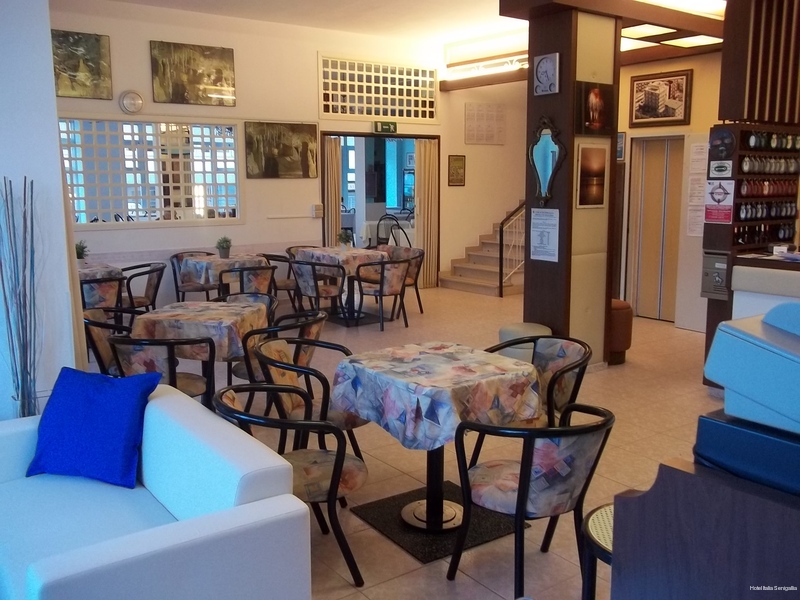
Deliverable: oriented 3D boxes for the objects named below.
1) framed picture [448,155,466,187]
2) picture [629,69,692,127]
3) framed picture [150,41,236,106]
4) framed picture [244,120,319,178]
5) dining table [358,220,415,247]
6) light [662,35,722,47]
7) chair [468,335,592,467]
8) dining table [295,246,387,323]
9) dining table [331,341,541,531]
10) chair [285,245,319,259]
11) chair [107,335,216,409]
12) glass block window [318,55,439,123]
[{"bbox_3d":[0.802,-1.781,10.197,0.030,0.428,0.315,-8,12,-40],"label":"framed picture"},{"bbox_3d":[2.771,-2.130,7.882,0.040,0.560,0.745,-7,12,-37],"label":"picture"},{"bbox_3d":[-2.314,-2.536,8.341,0.970,0.655,0.030,-7,12,-37],"label":"framed picture"},{"bbox_3d":[-1.385,-1.772,8.806,0.982,0.636,0.030,-8,12,-40],"label":"framed picture"},{"bbox_3d":[-0.233,-1.140,14.576,0.850,0.760,0.850,-7,11,-34],"label":"dining table"},{"bbox_3d":[2.755,-2.446,6.912,0.440,0.060,0.440,-7,11,-34],"label":"light"},{"bbox_3d":[0.684,0.604,3.818,0.570,0.750,0.560,-7,12,-38],"label":"chair"},{"bbox_3d":[-0.668,-0.180,8.503,0.710,0.730,1.080,-8,12,-40],"label":"dining table"},{"bbox_3d":[0.167,0.656,3.480,0.690,0.750,0.720,-7,12,-37],"label":"dining table"},{"bbox_3d":[-1.169,-0.279,9.244,0.560,0.750,0.570,-3,10,-17],"label":"chair"},{"bbox_3d":[-1.337,0.525,4.153,0.540,0.733,0.520,0,9,6],"label":"chair"},{"bbox_3d":[-0.229,-2.721,9.679,2.004,0.773,0.080,-8,12,-40],"label":"glass block window"}]

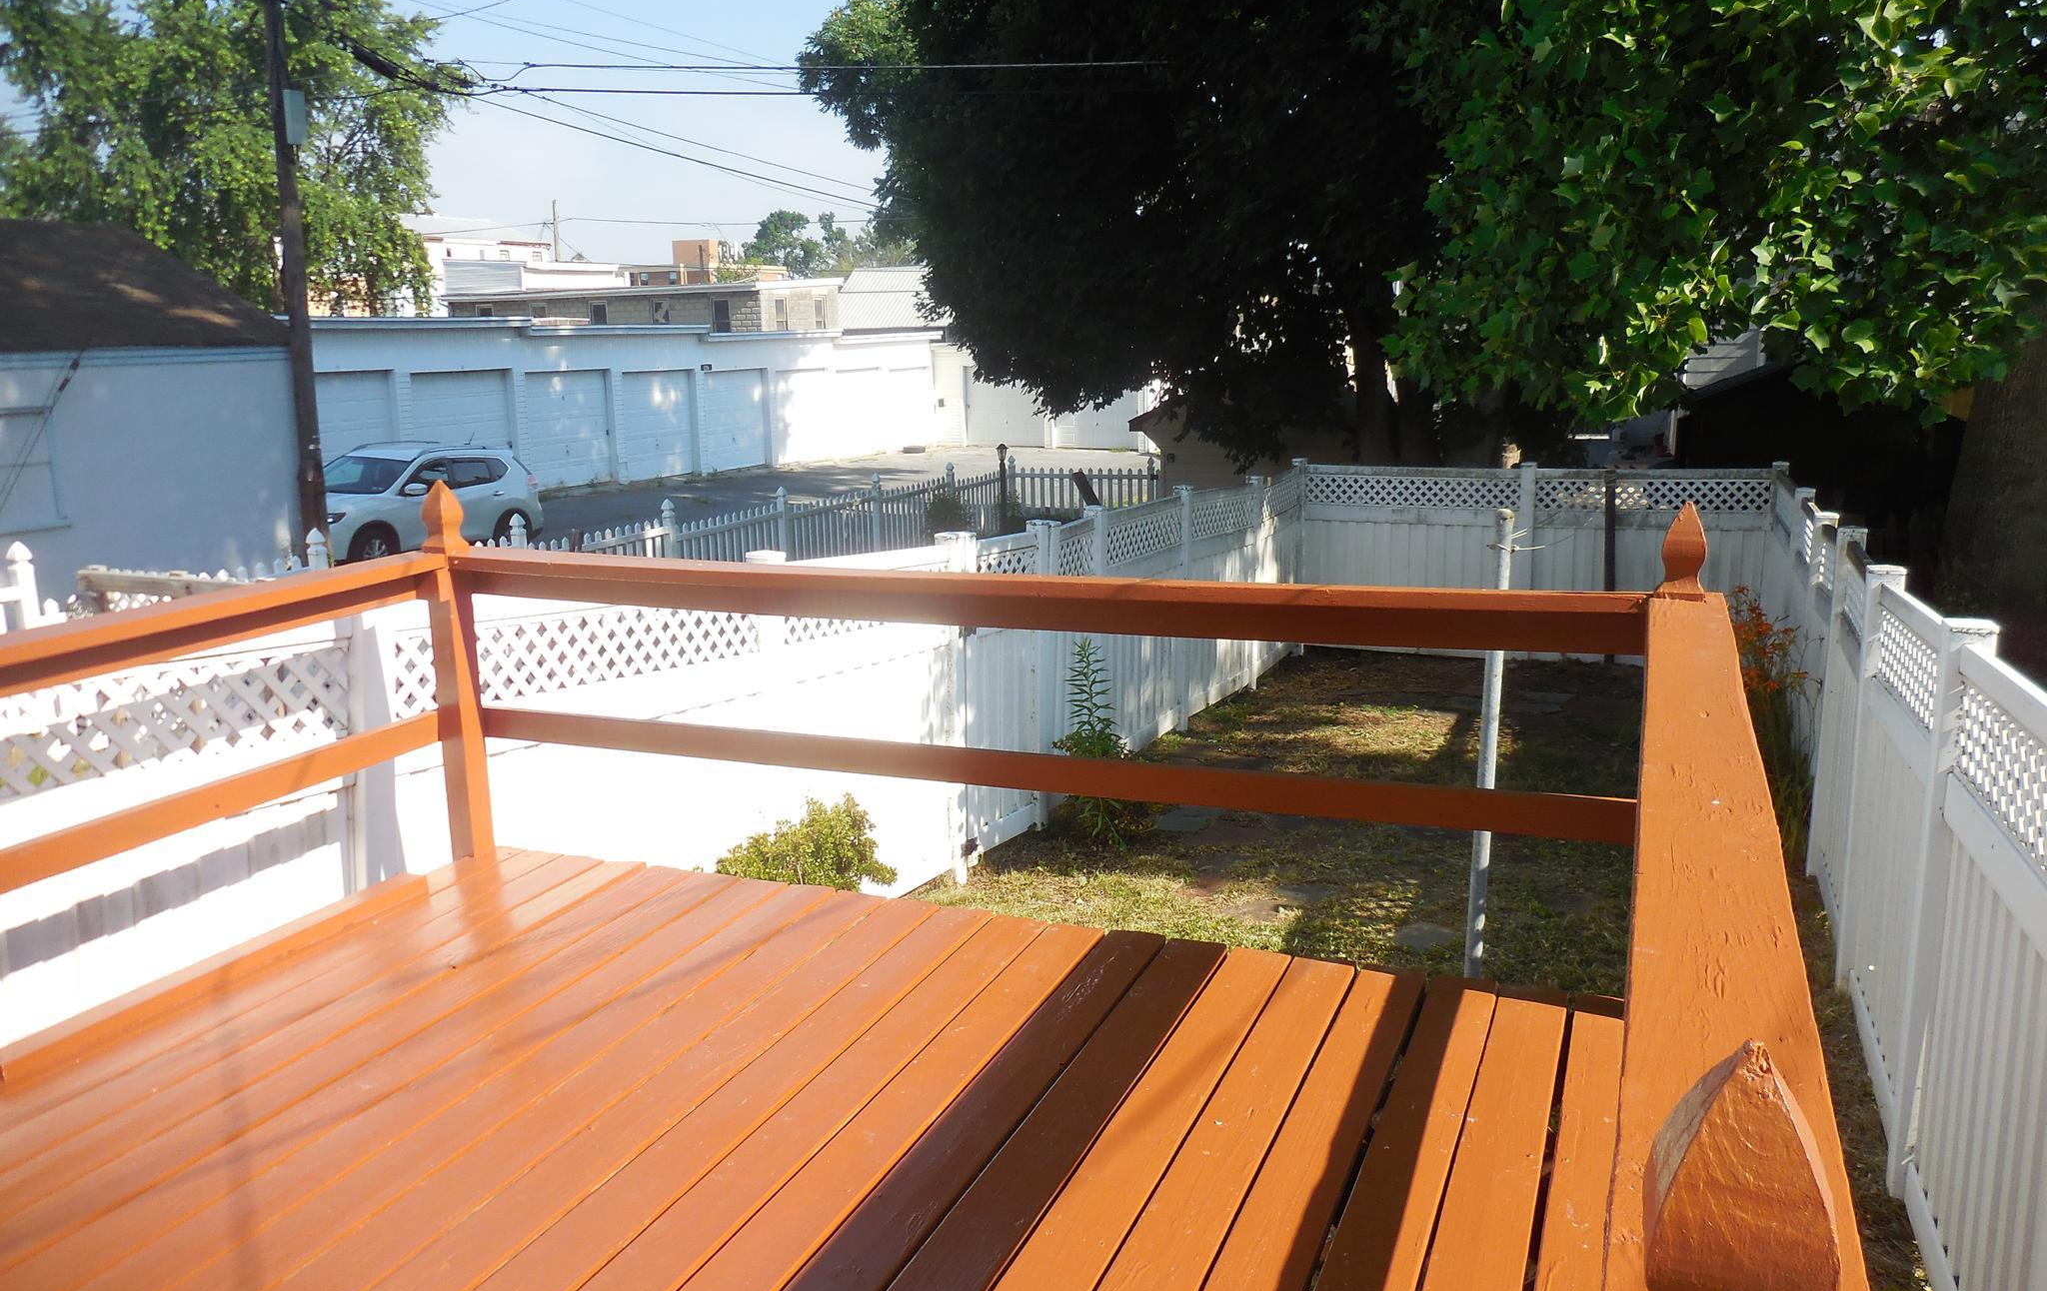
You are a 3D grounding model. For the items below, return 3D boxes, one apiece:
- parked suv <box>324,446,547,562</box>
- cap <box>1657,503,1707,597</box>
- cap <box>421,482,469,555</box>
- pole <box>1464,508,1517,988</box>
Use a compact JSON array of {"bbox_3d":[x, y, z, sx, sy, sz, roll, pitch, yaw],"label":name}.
[{"bbox_3d":[-8.962,-2.004,21.238,1.840,1.720,4.630,4,12,22],"label":"parked suv"},{"bbox_3d":[1.317,-0.190,2.943,0.090,0.190,0.090,4,13,23],"label":"cap"},{"bbox_3d":[-1.585,-0.354,4.036,0.090,0.190,0.090,4,13,23],"label":"cap"},{"bbox_3d":[1.645,0.589,5.283,0.062,2.179,0.062,5,13,23],"label":"pole"}]

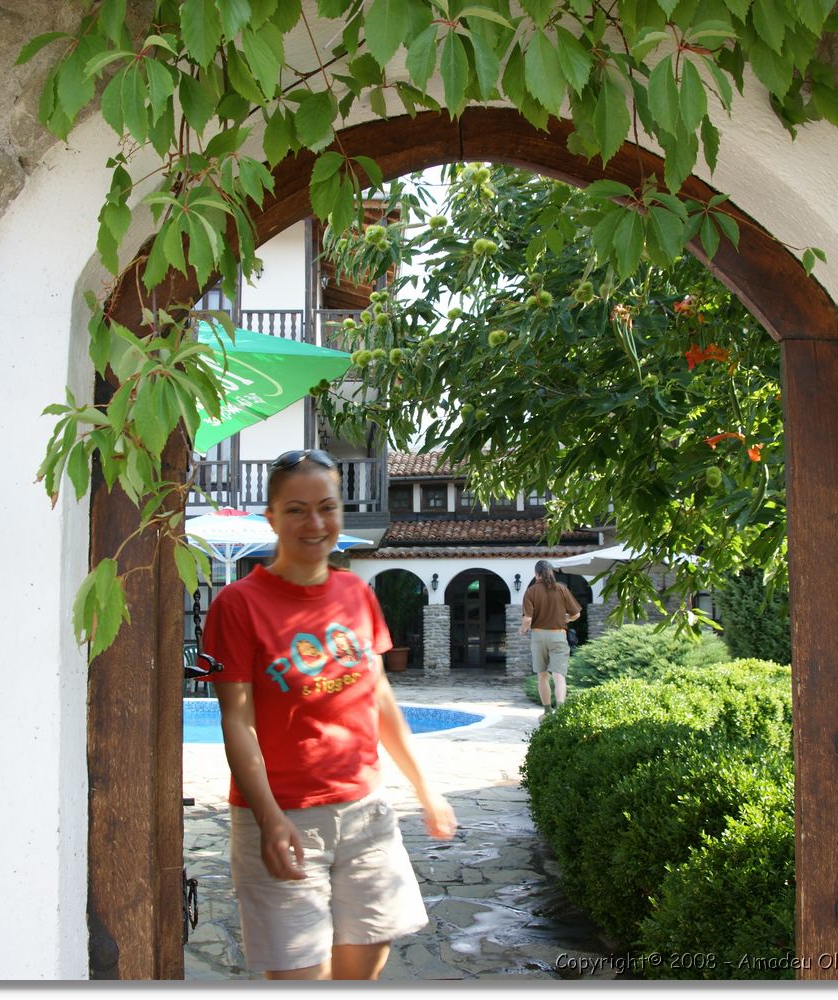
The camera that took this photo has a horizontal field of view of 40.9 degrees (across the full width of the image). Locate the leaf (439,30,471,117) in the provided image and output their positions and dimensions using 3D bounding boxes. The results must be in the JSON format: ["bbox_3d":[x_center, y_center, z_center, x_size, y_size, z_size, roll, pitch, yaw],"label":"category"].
[{"bbox_3d":[0.053,-0.619,1.635,0.046,0.130,0.030,0,-5,0],"label":"leaf"}]

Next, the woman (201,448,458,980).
[{"bbox_3d":[-0.200,0.710,2.390,0.550,1.650,0.450,1,-5,-12],"label":"woman"}]

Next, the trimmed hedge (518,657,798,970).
[{"bbox_3d":[1.400,1.348,5.115,1.600,0.880,3.800,0,-4,0],"label":"trimmed hedge"}]

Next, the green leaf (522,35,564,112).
[{"bbox_3d":[0.185,-0.637,1.680,0.058,0.127,0.024,-12,-11,0],"label":"green leaf"}]

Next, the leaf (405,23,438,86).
[{"bbox_3d":[0.004,-0.644,1.637,0.048,0.101,0.030,0,-5,0],"label":"leaf"}]

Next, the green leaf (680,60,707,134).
[{"bbox_3d":[0.409,-0.601,1.680,0.043,0.123,0.024,-2,-11,-9],"label":"green leaf"}]

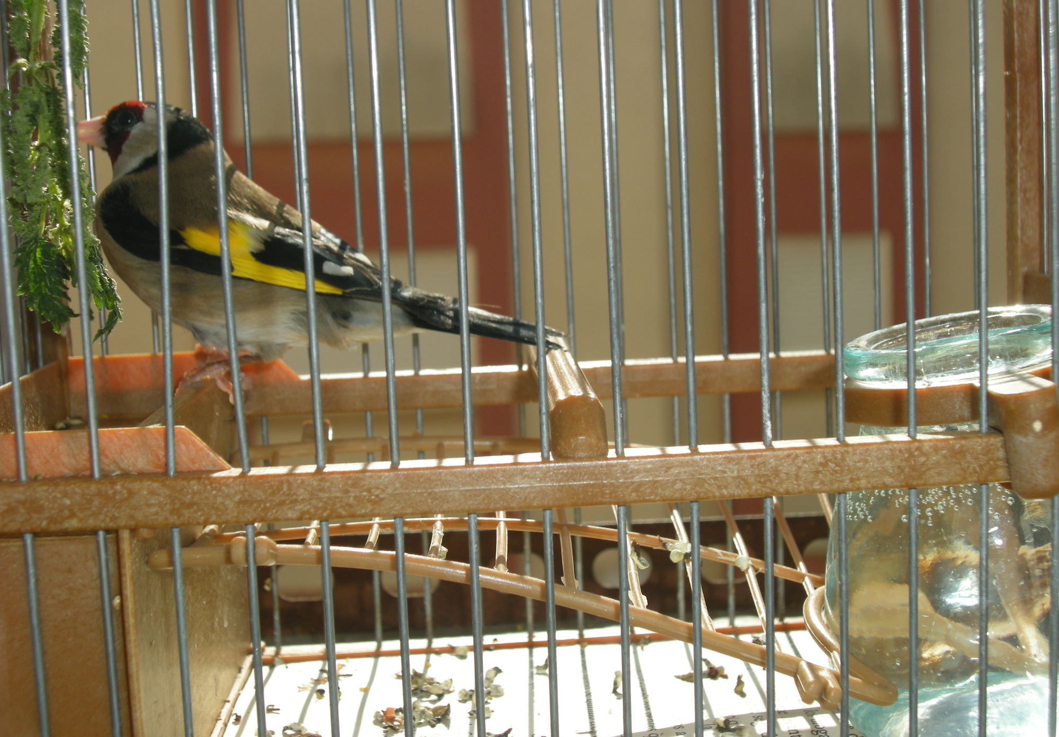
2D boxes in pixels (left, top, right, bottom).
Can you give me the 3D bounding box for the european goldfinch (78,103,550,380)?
[{"bbox_3d":[-0.047,-0.028,0.355,0.112,0.061,0.046,-1,6,12],"label":"european goldfinch"}]

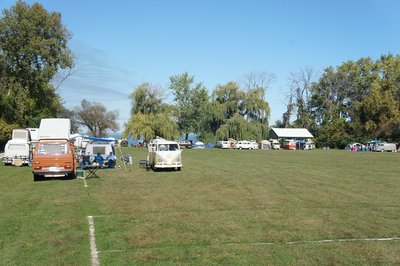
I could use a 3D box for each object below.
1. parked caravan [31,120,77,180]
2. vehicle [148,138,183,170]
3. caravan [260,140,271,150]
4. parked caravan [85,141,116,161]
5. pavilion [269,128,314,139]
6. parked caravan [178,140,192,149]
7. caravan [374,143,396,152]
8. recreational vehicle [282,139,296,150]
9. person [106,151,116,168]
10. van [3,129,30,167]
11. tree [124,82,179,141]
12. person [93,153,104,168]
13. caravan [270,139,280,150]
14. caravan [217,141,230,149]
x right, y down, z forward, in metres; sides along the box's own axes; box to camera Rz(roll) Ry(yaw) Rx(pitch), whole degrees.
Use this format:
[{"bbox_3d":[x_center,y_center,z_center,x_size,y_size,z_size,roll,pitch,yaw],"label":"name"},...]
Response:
[{"bbox_3d":[-7.050,0.740,25.100,1.850,2.920,4.500,0,0,-12],"label":"parked caravan"},{"bbox_3d":[-2.460,1.400,35.000,1.780,2.200,4.300,0,0,-12],"label":"vehicle"},{"bbox_3d":[15.200,2.830,118.500,2.300,2.150,2.900,0,0,0],"label":"caravan"},{"bbox_3d":[-7.250,1.500,37.100,1.800,1.950,4.400,0,0,-5],"label":"parked caravan"},{"bbox_3d":[23.200,1.500,133.000,10.200,5.100,7.800,0,0,-17],"label":"pavilion"},{"bbox_3d":[-4.100,2.800,119.000,4.500,1.950,1.800,0,0,0],"label":"parked caravan"},{"bbox_3d":[38.200,3.000,105.000,4.300,1.920,1.750,0,0,-20],"label":"caravan"},{"bbox_3d":[20.950,2.850,119.000,1.800,2.200,4.400,0,0,-10],"label":"recreational vehicle"},{"bbox_3d":[-5.880,1.760,33.800,0.800,1.200,0.620,0,0,-9],"label":"person"},{"bbox_3d":[-13.750,1.080,39.300,1.750,2.650,4.500,0,0,-12],"label":"van"},{"bbox_3d":[-12.300,-4.400,130.000,13.700,16.600,13.700,0,0,0],"label":"tree"},{"bbox_3d":[-6.650,1.820,33.500,0.620,1.070,0.750,0,0,-9],"label":"person"},{"bbox_3d":[17.750,2.740,119.500,1.900,2.400,4.600,0,0,-2],"label":"caravan"},{"bbox_3d":[6.400,2.750,117.000,4.500,1.950,1.800,0,0,0],"label":"caravan"}]

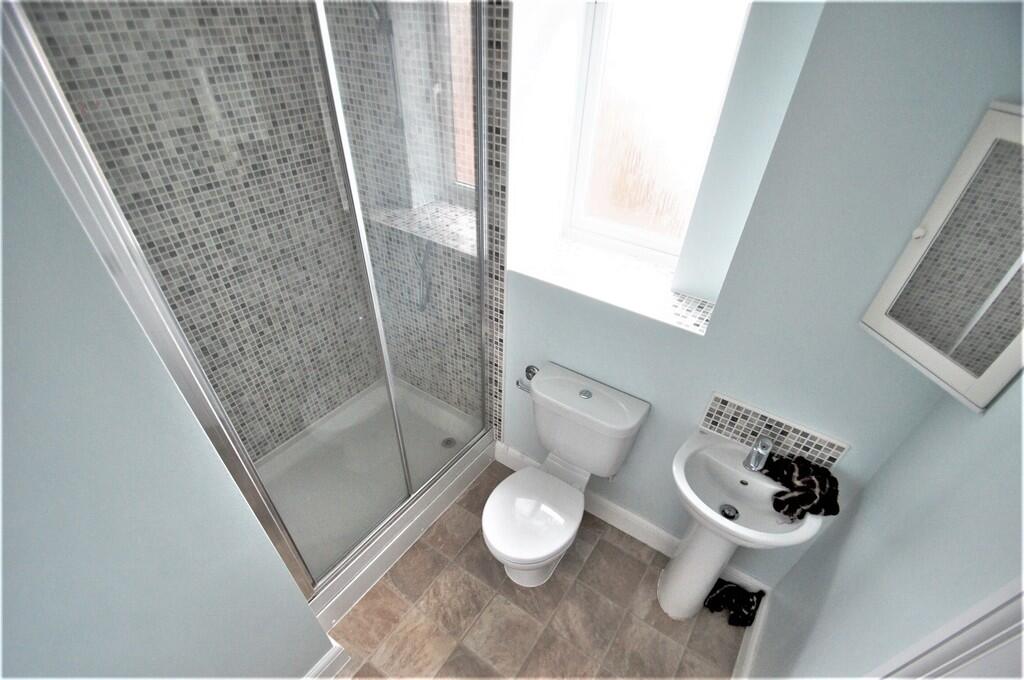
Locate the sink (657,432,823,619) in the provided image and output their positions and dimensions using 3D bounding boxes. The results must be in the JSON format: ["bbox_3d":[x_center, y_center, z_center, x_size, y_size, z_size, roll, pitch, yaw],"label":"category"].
[{"bbox_3d":[0.717,0.787,1.548,0.440,0.830,0.370,23,40,27],"label":"sink"}]

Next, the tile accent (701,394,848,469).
[{"bbox_3d":[0.839,0.319,1.396,0.391,0.172,0.015,23,40,27],"label":"tile accent"}]

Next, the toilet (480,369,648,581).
[{"bbox_3d":[0.159,0.648,1.732,0.450,0.815,0.622,23,40,27],"label":"toilet"}]

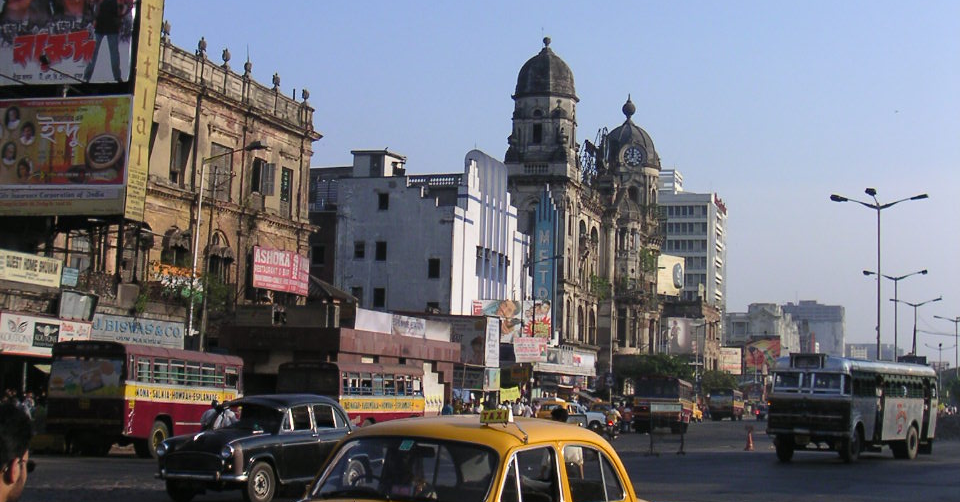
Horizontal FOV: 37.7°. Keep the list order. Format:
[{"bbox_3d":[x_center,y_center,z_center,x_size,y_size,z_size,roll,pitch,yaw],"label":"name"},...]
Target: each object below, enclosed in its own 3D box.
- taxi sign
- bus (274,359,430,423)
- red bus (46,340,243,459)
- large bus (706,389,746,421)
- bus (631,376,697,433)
[{"bbox_3d":[0.114,1.021,8.731,0.210,0.100,0.080,-2,-7,31],"label":"taxi sign"},{"bbox_3d":[-4.460,5.580,50.287,2.380,2.943,7.133,-1,-7,21],"label":"bus"},{"bbox_3d":[-9.612,4.423,41.127,2.308,3.068,7.203,0,-7,16],"label":"red bus"},{"bbox_3d":[24.462,15.260,138.776,2.351,3.033,7.945,0,-7,18],"label":"large bus"},{"bbox_3d":[10.266,8.606,77.994,2.456,2.947,7.946,0,-7,14],"label":"bus"}]

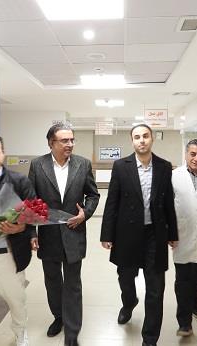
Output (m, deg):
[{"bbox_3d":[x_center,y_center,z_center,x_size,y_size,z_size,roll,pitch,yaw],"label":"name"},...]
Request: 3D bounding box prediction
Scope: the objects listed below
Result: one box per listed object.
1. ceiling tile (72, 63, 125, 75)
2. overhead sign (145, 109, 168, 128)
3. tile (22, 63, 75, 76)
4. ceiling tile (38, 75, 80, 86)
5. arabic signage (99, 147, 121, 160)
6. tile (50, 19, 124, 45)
[{"bbox_3d":[0.014,-1.277,3.911,0.600,0.020,0.600,0,4,4],"label":"ceiling tile"},{"bbox_3d":[1.015,-0.957,5.641,0.432,0.351,0.030,0,4,4],"label":"overhead sign"},{"bbox_3d":[-0.584,-1.281,3.954,0.600,0.020,0.600,0,4,4],"label":"tile"},{"bbox_3d":[-0.542,-1.320,4.546,0.600,0.020,0.600,0,4,4],"label":"ceiling tile"},{"bbox_3d":[0.301,-0.484,8.185,0.551,0.339,0.030,0,4,4],"label":"arabic signage"},{"bbox_3d":[-0.071,-1.199,2.727,0.600,0.020,0.600,0,4,4],"label":"tile"}]

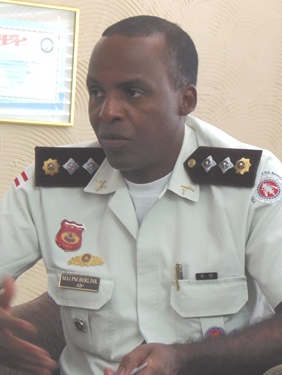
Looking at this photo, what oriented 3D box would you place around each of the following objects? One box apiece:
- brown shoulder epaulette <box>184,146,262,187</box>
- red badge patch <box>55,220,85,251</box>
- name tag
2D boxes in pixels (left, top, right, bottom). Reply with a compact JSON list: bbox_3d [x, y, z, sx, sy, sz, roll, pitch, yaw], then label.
[{"bbox_3d":[0.129,-0.033,2.270,0.137,0.062,0.012,2,-22,30],"label":"brown shoulder epaulette"},{"bbox_3d":[-0.111,0.077,2.260,0.044,0.050,0.006,11,-13,16],"label":"red badge patch"},{"bbox_3d":[-0.097,0.150,2.250,0.068,0.025,0.006,3,-9,21],"label":"name tag"}]

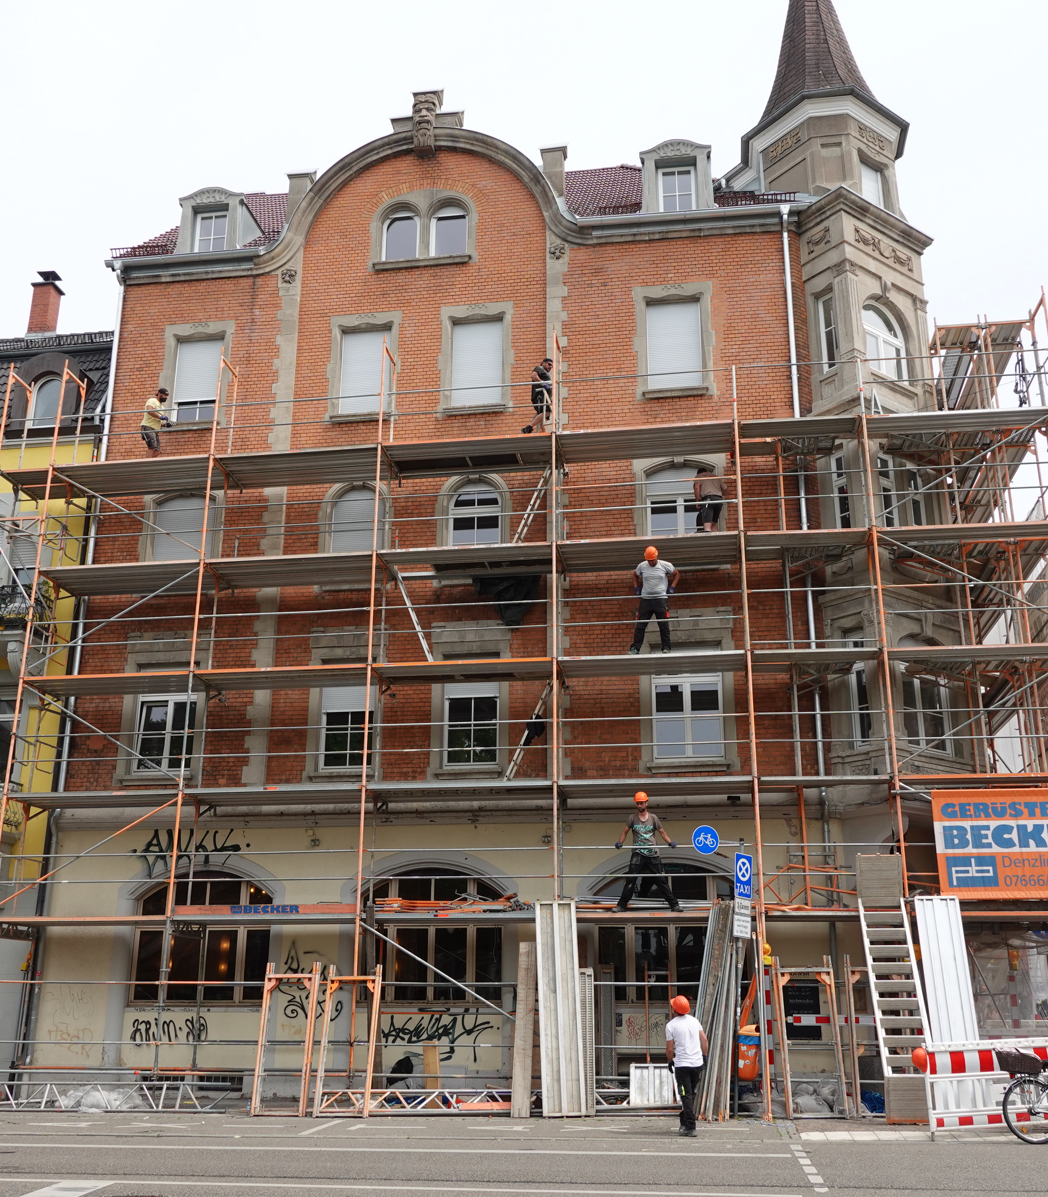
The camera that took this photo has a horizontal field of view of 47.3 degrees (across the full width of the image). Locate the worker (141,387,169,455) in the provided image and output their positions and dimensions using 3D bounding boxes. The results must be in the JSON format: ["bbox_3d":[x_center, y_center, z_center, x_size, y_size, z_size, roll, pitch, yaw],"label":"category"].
[{"bbox_3d":[-6.915,-3.180,22.477,0.560,1.770,0.480,-2,-19,8],"label":"worker"}]

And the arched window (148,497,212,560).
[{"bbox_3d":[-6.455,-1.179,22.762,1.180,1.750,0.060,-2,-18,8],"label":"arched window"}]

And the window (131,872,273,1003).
[{"bbox_3d":[-5.445,5.736,20.331,2.420,2.180,0.220,-2,-18,8],"label":"window"}]

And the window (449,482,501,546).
[{"bbox_3d":[-0.881,-1.289,21.802,0.960,1.780,0.180,-2,-19,8],"label":"window"}]

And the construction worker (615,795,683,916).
[{"bbox_3d":[1.900,3.889,18.385,1.000,1.830,0.500,-2,-18,8],"label":"construction worker"}]

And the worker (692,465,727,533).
[{"bbox_3d":[3.211,-1.576,20.616,0.600,1.660,0.550,-1,-18,3],"label":"worker"}]

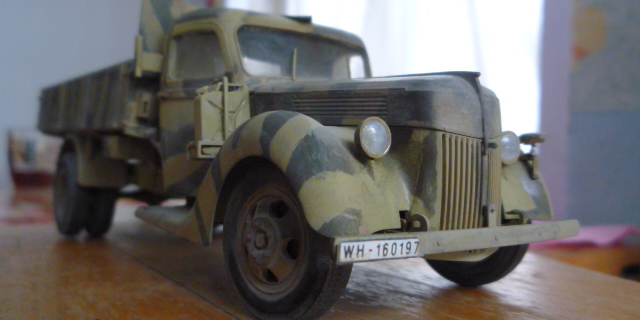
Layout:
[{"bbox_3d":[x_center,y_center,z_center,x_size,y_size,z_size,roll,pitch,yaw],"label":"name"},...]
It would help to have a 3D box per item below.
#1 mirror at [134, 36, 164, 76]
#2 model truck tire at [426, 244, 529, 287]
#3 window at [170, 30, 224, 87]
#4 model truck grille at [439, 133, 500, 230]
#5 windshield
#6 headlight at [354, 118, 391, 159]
[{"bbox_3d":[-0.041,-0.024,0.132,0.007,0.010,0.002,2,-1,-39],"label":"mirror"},{"bbox_3d":[0.033,0.015,0.124,0.006,0.026,0.026,2,-1,-42],"label":"model truck tire"},{"bbox_3d":[-0.027,-0.023,0.124,0.002,0.011,0.025,10,-1,-39],"label":"window"},{"bbox_3d":[0.026,0.004,0.092,0.017,0.017,0.003,2,-1,-39],"label":"model truck grille"},{"bbox_3d":[-0.002,-0.023,0.128,0.037,0.012,0.003,2,-21,-39],"label":"windshield"},{"bbox_3d":[0.008,-0.003,0.086,0.007,0.007,0.004,2,-1,-39],"label":"headlight"}]

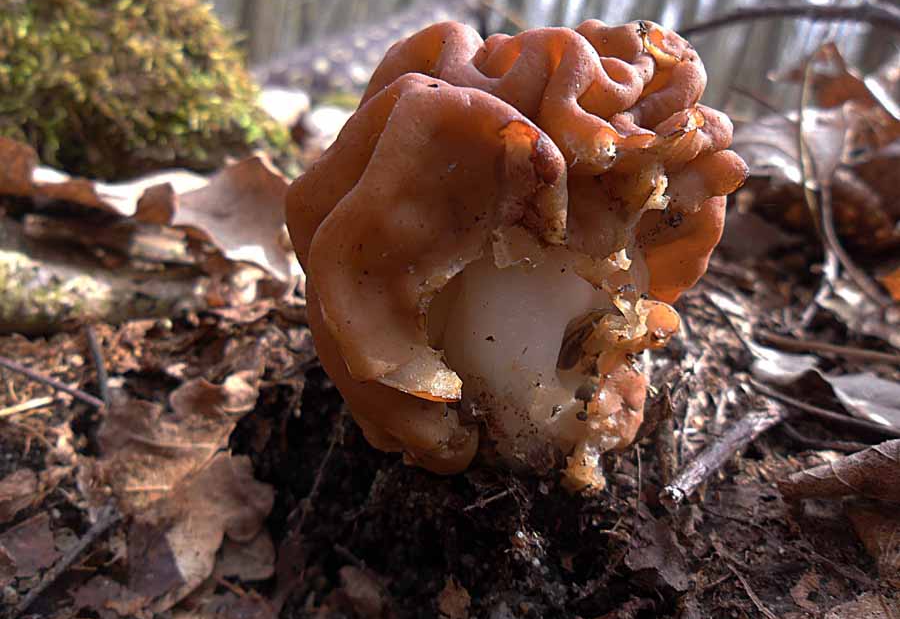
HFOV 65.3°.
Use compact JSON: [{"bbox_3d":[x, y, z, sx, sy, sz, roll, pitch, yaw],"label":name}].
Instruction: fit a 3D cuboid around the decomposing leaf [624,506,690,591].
[{"bbox_3d":[0.054,0.064,0.189,0.016,0.005,0.024,-3,39,-8],"label":"decomposing leaf"}]

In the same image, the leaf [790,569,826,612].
[{"bbox_3d":[0.090,0.071,0.178,0.007,0.002,0.013,23,42,22],"label":"leaf"}]

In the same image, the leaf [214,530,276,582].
[{"bbox_3d":[-0.052,0.063,0.179,0.015,0.004,0.015,-9,40,-15],"label":"leaf"}]

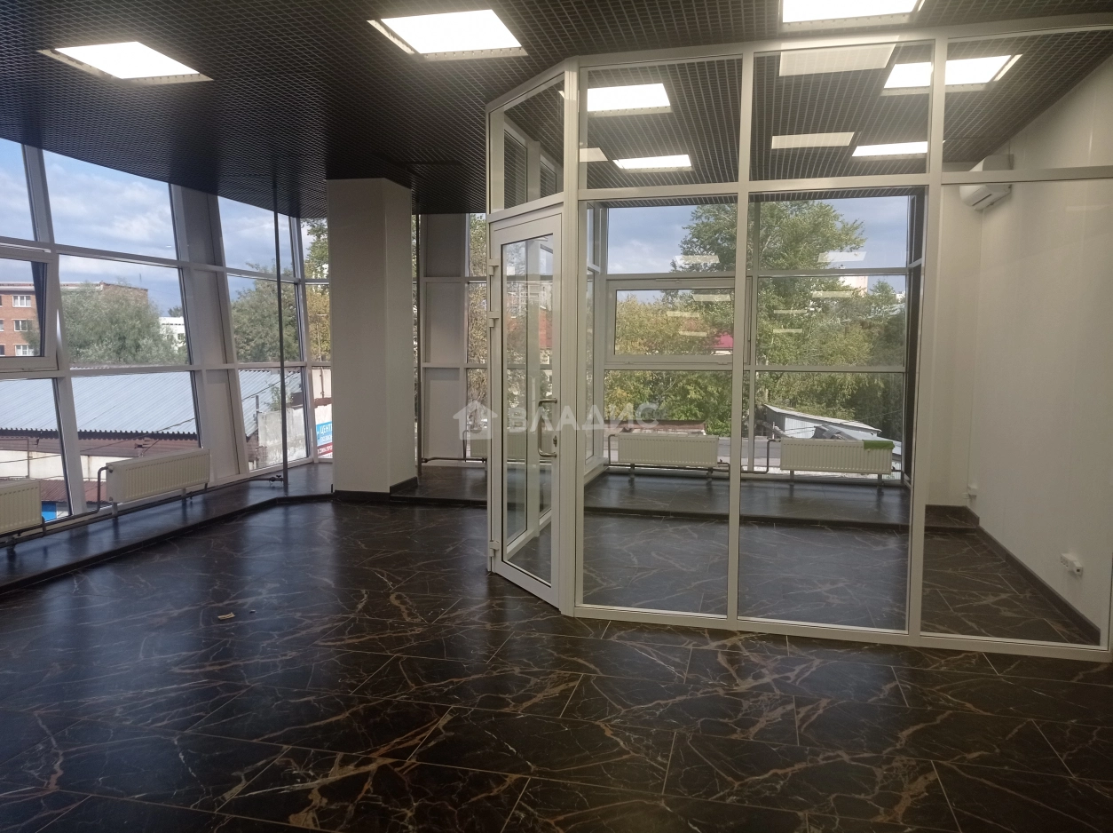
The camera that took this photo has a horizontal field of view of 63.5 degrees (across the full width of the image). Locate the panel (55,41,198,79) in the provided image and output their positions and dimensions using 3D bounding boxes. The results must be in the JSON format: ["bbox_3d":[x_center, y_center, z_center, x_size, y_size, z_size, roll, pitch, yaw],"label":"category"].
[{"bbox_3d":[-2.208,-1.850,4.646,0.580,0.050,0.580,1,5,13],"label":"panel"}]

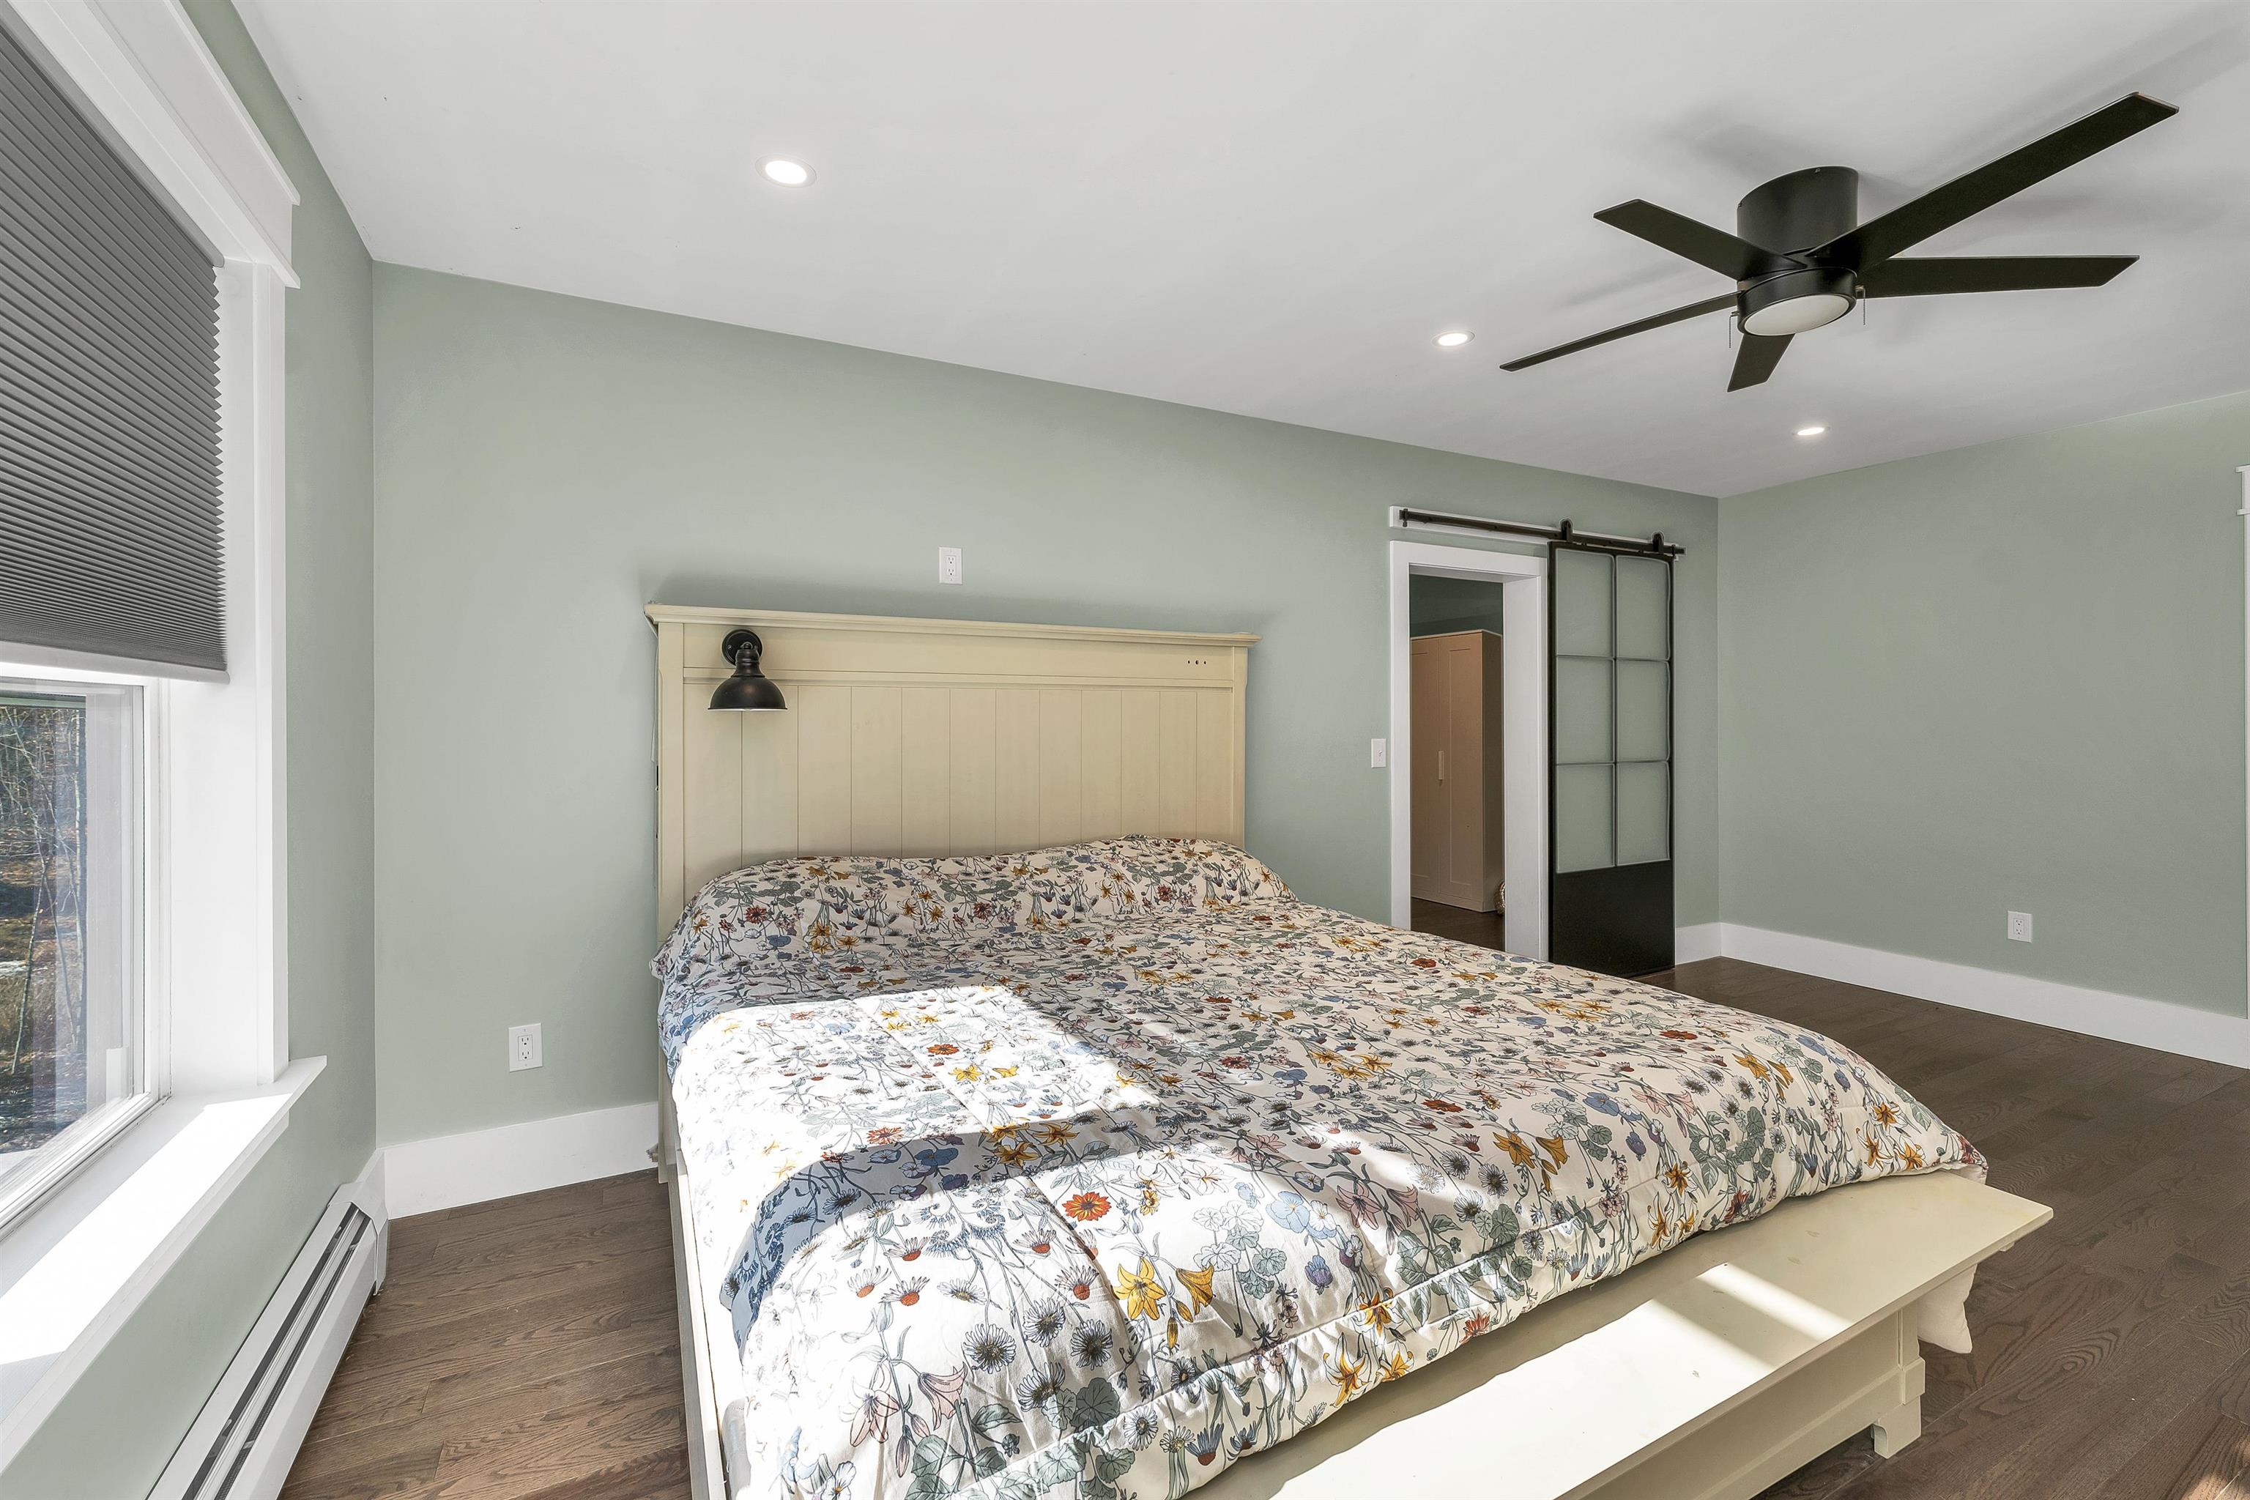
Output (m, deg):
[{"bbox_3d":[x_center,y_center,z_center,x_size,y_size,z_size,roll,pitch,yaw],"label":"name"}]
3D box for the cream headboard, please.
[{"bbox_3d":[-0.412,0.395,2.890,2.042,1.592,0.113,0,0,-27],"label":"cream headboard"}]

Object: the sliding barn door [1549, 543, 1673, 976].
[{"bbox_3d":[2.433,0.080,4.347,0.910,2.132,0.043,0,0,-27],"label":"sliding barn door"}]

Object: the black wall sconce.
[{"bbox_3d":[-1.048,-0.228,2.430,0.196,0.238,0.240,0,0,-27],"label":"black wall sconce"}]

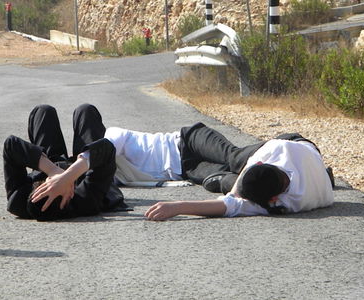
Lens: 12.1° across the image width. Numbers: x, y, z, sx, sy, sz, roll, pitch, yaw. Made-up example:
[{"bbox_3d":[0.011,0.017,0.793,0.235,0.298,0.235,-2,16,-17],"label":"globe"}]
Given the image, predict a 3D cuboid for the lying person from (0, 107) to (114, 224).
[{"bbox_3d":[-0.560,0.031,8.156,0.520,0.460,1.250,0,5,2],"label":"lying person"}]

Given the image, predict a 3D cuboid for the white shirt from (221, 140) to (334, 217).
[{"bbox_3d":[0.465,0.111,7.993,0.470,0.340,0.560,-3,4,12],"label":"white shirt"}]

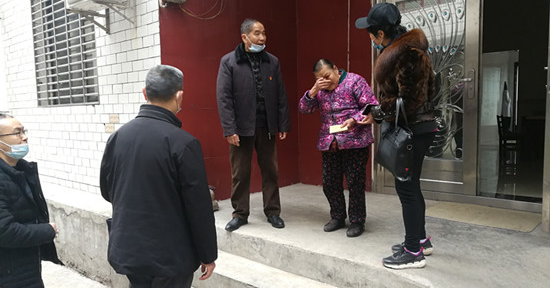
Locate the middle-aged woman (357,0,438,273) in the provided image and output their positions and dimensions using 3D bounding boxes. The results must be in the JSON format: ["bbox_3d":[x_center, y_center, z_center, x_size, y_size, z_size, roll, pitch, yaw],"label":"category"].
[{"bbox_3d":[0.774,-0.057,2.625,0.500,1.575,0.470,0,5,16],"label":"middle-aged woman"}]

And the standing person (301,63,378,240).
[{"bbox_3d":[0.507,0.021,3.277,0.570,1.323,0.450,1,5,25],"label":"standing person"}]

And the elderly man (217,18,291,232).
[{"bbox_3d":[-0.179,-0.159,3.470,0.580,1.678,0.350,-2,5,-10],"label":"elderly man"}]

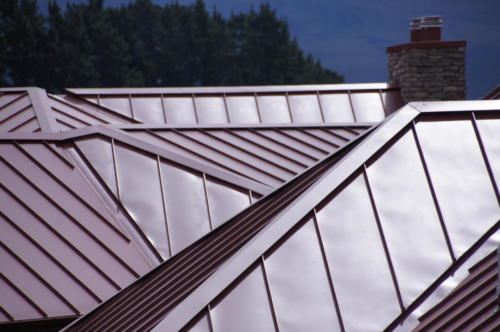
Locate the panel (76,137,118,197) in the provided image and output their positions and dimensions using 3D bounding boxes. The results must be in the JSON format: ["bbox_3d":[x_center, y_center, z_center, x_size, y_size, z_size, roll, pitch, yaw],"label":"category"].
[{"bbox_3d":[-1.649,0.021,35.881,0.396,0.030,1.214,-1,34,-6],"label":"panel"}]

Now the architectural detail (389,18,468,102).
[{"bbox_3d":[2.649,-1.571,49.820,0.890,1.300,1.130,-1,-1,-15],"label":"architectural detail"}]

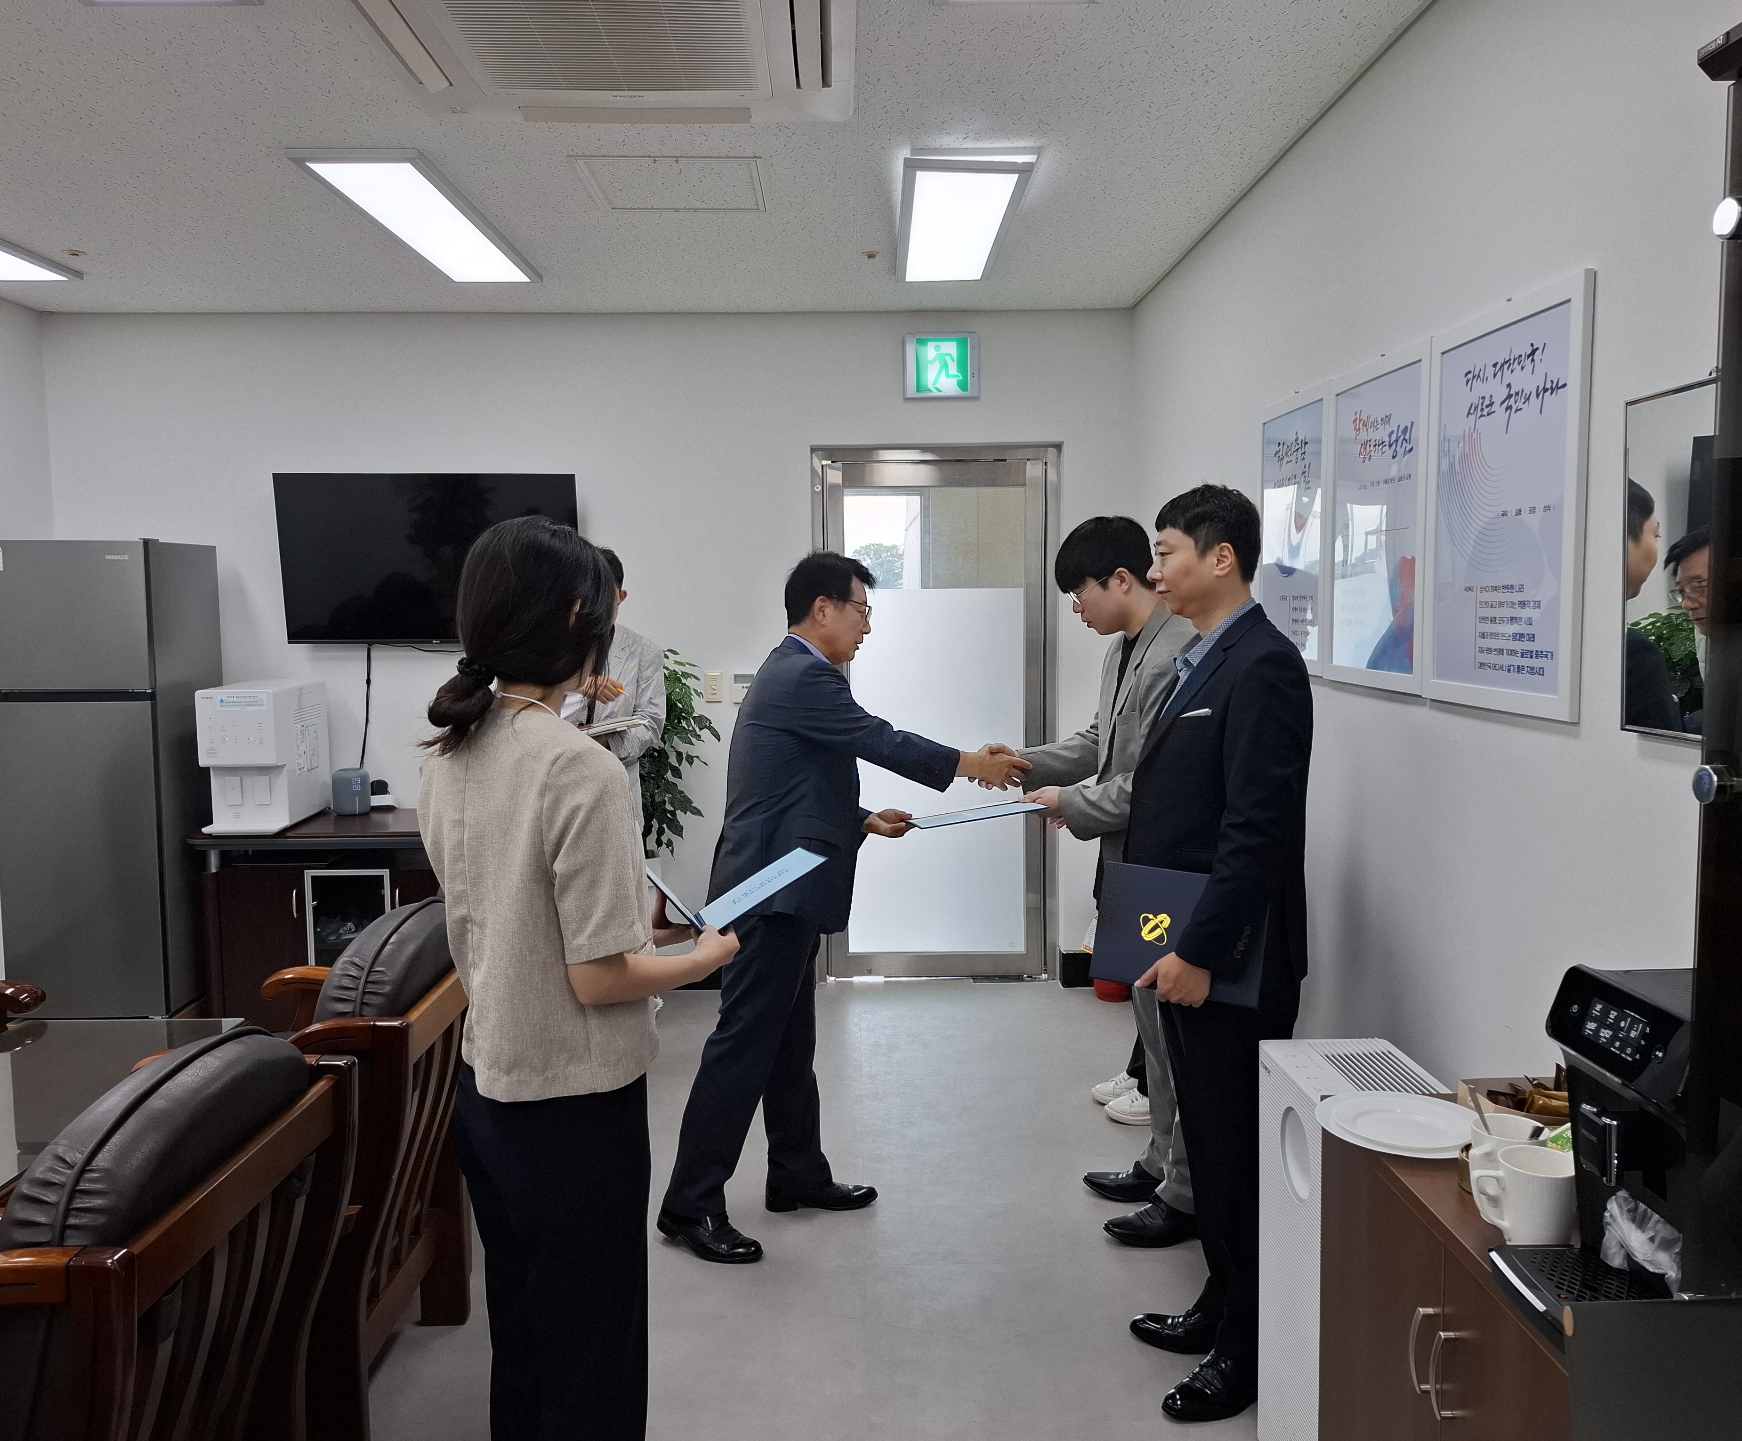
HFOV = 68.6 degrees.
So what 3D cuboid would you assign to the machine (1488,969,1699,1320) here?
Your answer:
[{"bbox_3d":[0.884,0.466,1.328,0.410,0.371,0.246,-1,5,-1],"label":"machine"}]

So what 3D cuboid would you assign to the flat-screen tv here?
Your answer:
[{"bbox_3d":[-1.633,-0.598,4.740,1.110,0.640,0.070,-1,11,-1],"label":"flat-screen tv"}]

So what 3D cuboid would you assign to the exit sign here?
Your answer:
[{"bbox_3d":[0.275,-1.362,4.930,0.289,0.243,0.050,0,5,-1],"label":"exit sign"}]

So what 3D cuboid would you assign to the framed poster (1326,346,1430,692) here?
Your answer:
[{"bbox_3d":[1.024,-0.397,2.591,0.025,0.652,0.495,-1,5,-1],"label":"framed poster"}]

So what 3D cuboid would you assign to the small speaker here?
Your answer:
[{"bbox_3d":[-2.023,0.272,4.954,0.140,0.178,0.140,-4,7,-37],"label":"small speaker"}]

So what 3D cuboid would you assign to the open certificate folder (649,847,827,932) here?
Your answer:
[{"bbox_3d":[-0.279,0.273,2.116,0.360,0.143,0.309,7,-3,-11],"label":"open certificate folder"}]

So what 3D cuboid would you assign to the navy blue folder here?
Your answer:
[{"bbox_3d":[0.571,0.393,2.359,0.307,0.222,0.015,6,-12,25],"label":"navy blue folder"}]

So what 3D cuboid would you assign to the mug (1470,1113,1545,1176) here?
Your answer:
[{"bbox_3d":[0.749,0.533,1.514,0.115,0.095,0.085,-4,6,-35],"label":"mug"}]

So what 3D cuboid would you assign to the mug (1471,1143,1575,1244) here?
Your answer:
[{"bbox_3d":[0.794,0.585,1.549,0.122,0.095,0.088,-1,5,-1],"label":"mug"}]

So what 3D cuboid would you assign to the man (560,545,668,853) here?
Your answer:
[{"bbox_3d":[-0.869,0.299,4.135,0.480,1.705,0.360,-2,5,-15],"label":"man"}]

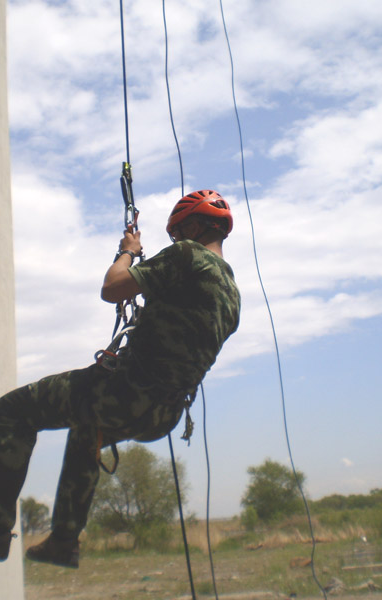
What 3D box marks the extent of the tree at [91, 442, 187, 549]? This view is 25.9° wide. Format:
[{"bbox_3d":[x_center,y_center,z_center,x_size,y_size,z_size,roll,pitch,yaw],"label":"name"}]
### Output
[{"bbox_3d":[-3.305,11.809,50.000,6.000,6.300,5.600,-4,-15,0],"label":"tree"}]

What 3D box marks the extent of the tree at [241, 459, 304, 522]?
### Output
[{"bbox_3d":[8.032,18.775,82.000,6.100,6.300,5.800,-4,-15,0],"label":"tree"}]

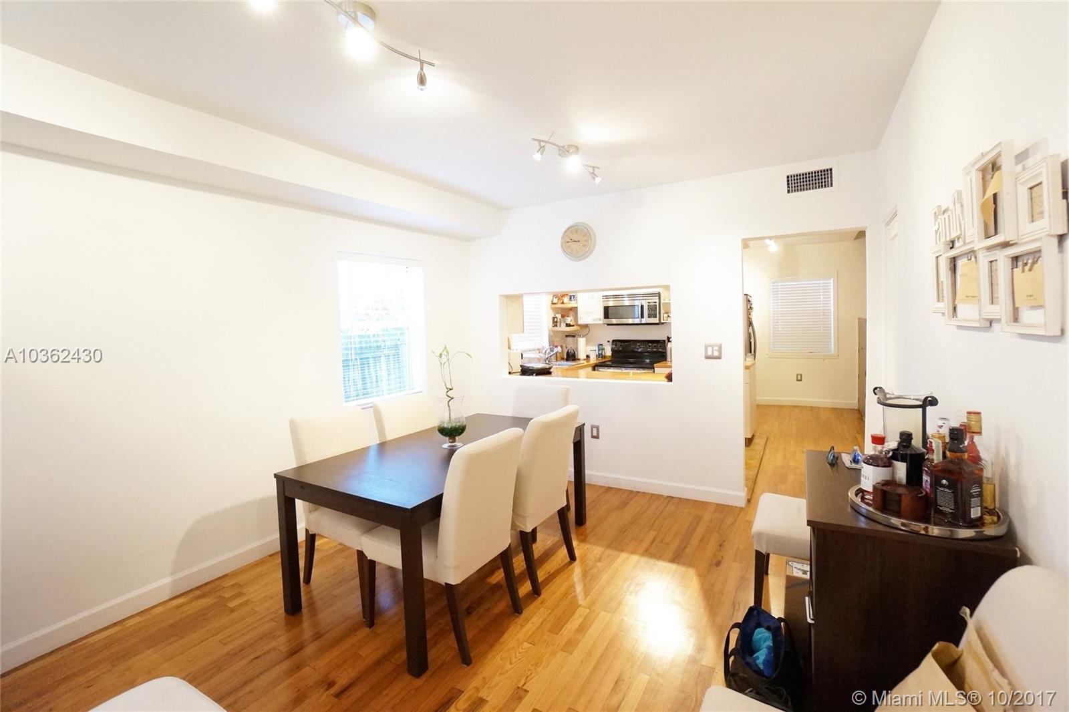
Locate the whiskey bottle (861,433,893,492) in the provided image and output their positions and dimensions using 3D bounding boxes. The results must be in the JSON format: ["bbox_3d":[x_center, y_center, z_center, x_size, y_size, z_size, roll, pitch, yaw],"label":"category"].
[{"bbox_3d":[1.045,0.324,1.359,0.075,0.172,0.075,0,5,26],"label":"whiskey bottle"}]

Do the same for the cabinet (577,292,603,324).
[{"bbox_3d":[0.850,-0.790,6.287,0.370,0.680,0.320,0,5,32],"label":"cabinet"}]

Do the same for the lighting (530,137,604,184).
[{"bbox_3d":[0.207,-1.133,2.540,0.130,0.160,0.630,2,6,41],"label":"lighting"}]

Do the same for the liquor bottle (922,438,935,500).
[{"bbox_3d":[1.064,0.307,1.202,0.046,0.175,0.046,-6,6,-42],"label":"liquor bottle"}]

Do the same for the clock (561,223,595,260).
[{"bbox_3d":[0.368,-0.989,3.838,0.315,0.320,0.055,0,5,29],"label":"clock"}]

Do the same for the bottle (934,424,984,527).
[{"bbox_3d":[1.098,0.304,1.152,0.075,0.240,0.075,-5,5,-26],"label":"bottle"}]

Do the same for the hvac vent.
[{"bbox_3d":[1.863,-1.181,3.011,0.275,0.145,0.030,0,5,32],"label":"hvac vent"}]

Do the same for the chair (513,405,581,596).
[{"bbox_3d":[-0.103,0.793,2.647,0.600,0.950,0.500,1,5,34],"label":"chair"}]

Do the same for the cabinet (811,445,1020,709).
[{"bbox_3d":[1.043,0.854,1.344,0.385,0.930,0.680,0,5,31],"label":"cabinet"}]

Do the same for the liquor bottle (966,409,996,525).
[{"bbox_3d":[1.207,0.282,1.226,0.083,0.263,0.085,-2,4,8],"label":"liquor bottle"}]

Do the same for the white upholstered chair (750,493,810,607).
[{"bbox_3d":[1.374,0.781,2.098,0.580,0.970,0.510,0,5,32],"label":"white upholstered chair"}]

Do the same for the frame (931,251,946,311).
[{"bbox_3d":[1.431,-0.263,1.557,0.030,0.222,0.180,0,5,32],"label":"frame"}]

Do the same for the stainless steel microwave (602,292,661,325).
[{"bbox_3d":[1.279,-0.589,5.772,0.750,0.400,0.390,0,5,29],"label":"stainless steel microwave"}]

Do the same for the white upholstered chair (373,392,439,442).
[{"bbox_3d":[-0.710,0.787,3.118,0.600,0.970,0.500,0,5,32],"label":"white upholstered chair"}]

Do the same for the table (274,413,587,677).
[{"bbox_3d":[-0.465,0.906,2.726,0.955,0.740,1.630,0,5,31],"label":"table"}]

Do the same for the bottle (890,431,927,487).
[{"bbox_3d":[1.129,0.317,1.348,0.086,0.180,0.086,-2,4,1],"label":"bottle"}]

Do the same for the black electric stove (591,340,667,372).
[{"bbox_3d":[1.268,0.401,5.687,0.760,1.180,0.680,0,5,29],"label":"black electric stove"}]

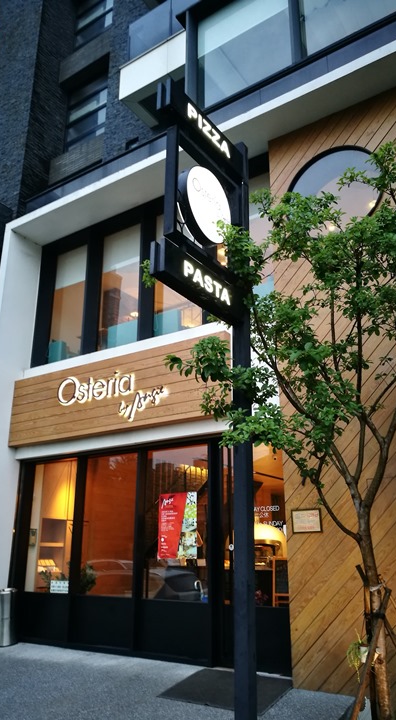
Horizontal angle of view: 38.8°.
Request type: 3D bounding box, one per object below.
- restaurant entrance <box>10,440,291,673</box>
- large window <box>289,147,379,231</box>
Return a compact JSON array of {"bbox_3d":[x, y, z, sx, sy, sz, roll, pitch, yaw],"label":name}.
[{"bbox_3d":[-0.920,2.546,7.702,4.781,2.719,0.200,-12,-22,31],"label":"restaurant entrance"},{"bbox_3d":[1.675,-2.084,6.972,1.210,1.204,0.120,-12,-22,31],"label":"large window"}]

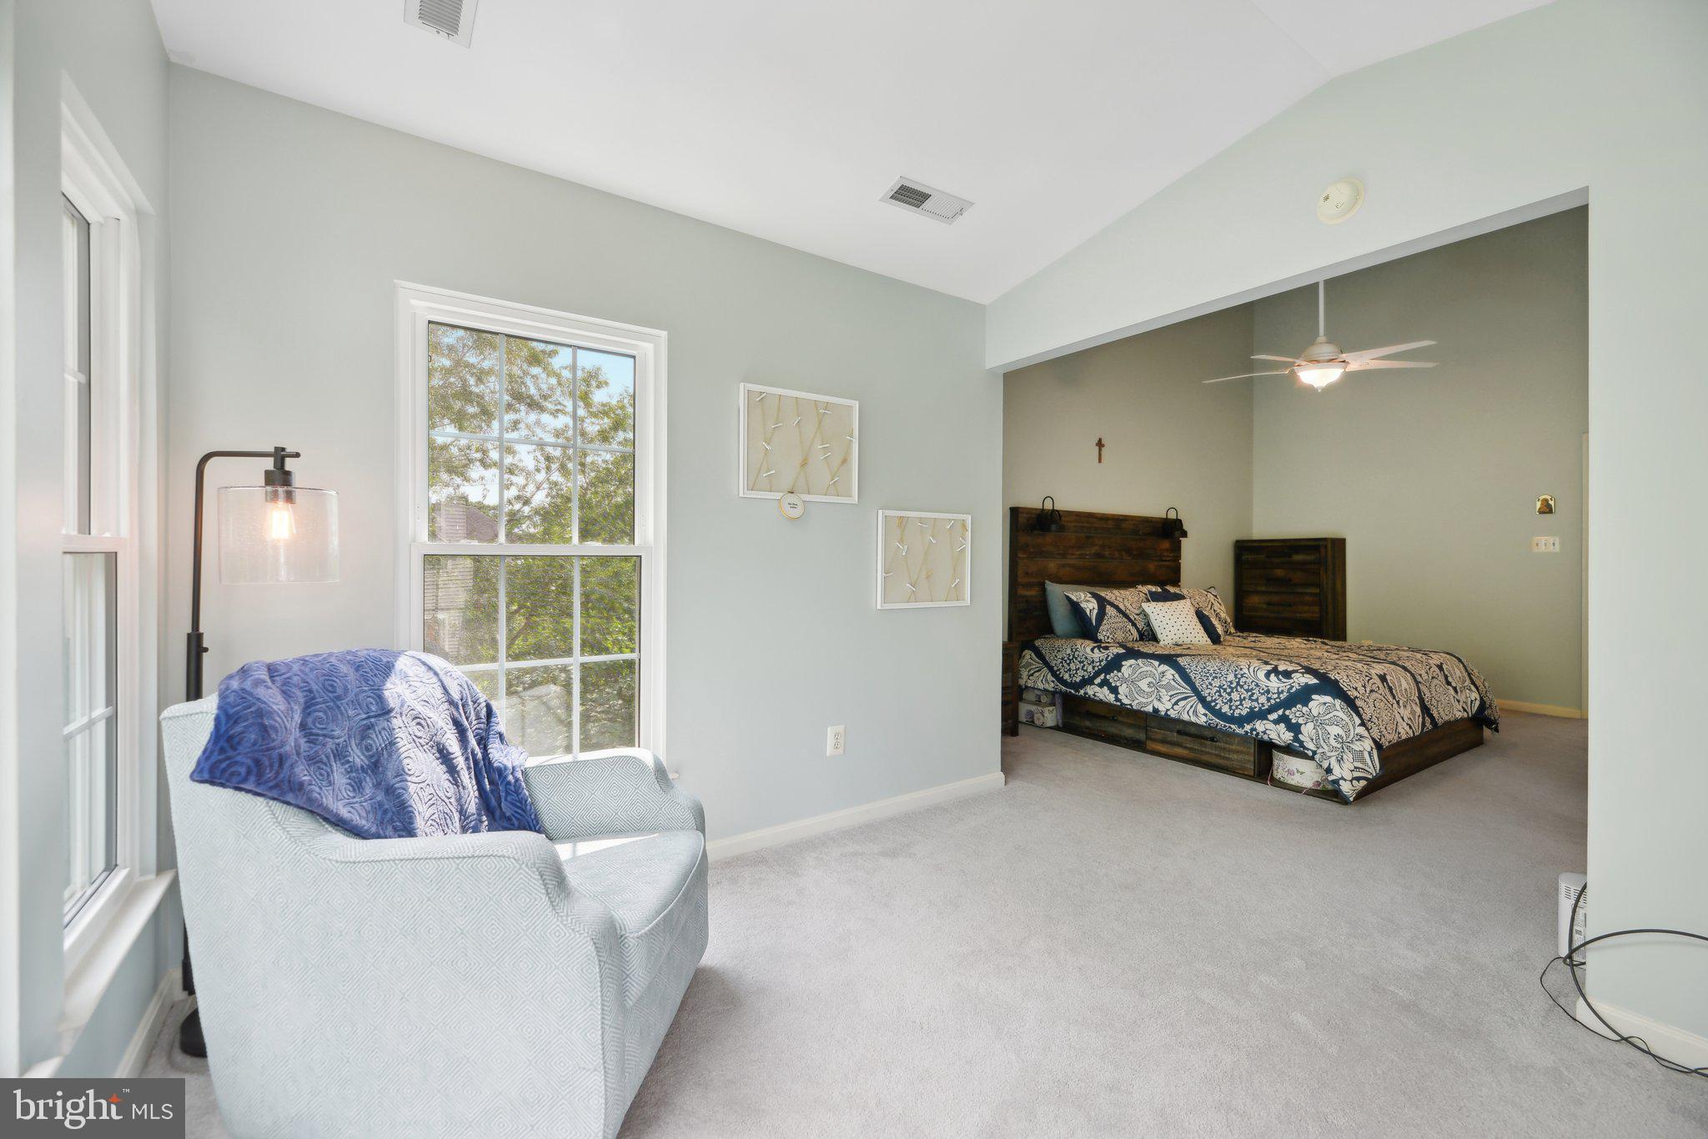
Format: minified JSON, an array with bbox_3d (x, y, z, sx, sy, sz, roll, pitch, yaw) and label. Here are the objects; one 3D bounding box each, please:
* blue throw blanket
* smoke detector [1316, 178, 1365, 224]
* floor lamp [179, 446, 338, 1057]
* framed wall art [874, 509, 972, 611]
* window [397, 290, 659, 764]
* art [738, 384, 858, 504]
[{"bbox_3d":[-1.027,0.420,1.528,0.430,0.460,0.690,0,0,3],"label":"blue throw blanket"},{"bbox_3d":[1.482,-1.138,2.043,0.045,0.132,0.132,0,0,-33],"label":"smoke detector"},{"bbox_3d":[-1.455,0.405,1.630,0.320,1.420,0.265,0,0,0],"label":"floor lamp"},{"bbox_3d":[0.335,-0.042,3.079,0.539,0.436,0.030,0,0,-33],"label":"framed wall art"},{"bbox_3d":[-1.045,-0.066,2.235,0.811,1.583,0.100,0,0,-33],"label":"window"},{"bbox_3d":[-0.212,-0.500,2.720,0.541,0.439,0.030,0,0,-33],"label":"art"}]

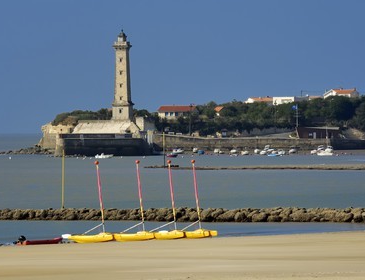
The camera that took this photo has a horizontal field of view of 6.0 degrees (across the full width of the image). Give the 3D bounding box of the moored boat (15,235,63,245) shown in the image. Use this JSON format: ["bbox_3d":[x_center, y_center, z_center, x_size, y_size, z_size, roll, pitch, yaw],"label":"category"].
[{"bbox_3d":[-11.379,7.978,277.001,3.850,0.800,1.700,0,0,-5],"label":"moored boat"}]

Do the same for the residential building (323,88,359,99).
[{"bbox_3d":[64.610,-17.818,1420.009,11.700,5.600,9.000,0,0,24],"label":"residential building"}]

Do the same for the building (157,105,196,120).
[{"bbox_3d":[-1.576,-10.168,1300.008,13.200,5.400,9.000,0,0,16],"label":"building"}]

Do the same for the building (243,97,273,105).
[{"bbox_3d":[30.852,-14.663,1400.007,11.000,4.700,7.800,0,0,-32],"label":"building"}]

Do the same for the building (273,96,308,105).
[{"bbox_3d":[43.561,-14.955,1410.007,10.300,4.600,10.200,0,0,32],"label":"building"}]

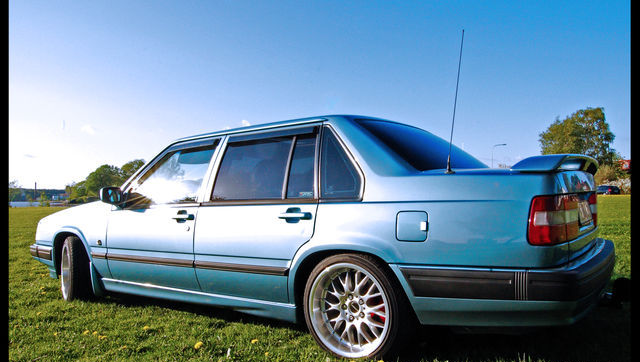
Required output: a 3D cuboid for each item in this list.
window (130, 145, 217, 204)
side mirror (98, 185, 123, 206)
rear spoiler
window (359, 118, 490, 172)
[{"bbox_3d":[-1.074,-0.032,3.509,0.780,0.450,0.050,-3,-24,34],"label":"window"},{"bbox_3d":[-1.558,0.117,3.554,0.120,0.135,0.190,-3,-2,34],"label":"side mirror"},{"bbox_3d":[1.368,-0.083,2.695,0.290,0.105,1.300,-3,-2,34],"label":"rear spoiler"},{"bbox_3d":[0.720,-0.211,3.142,0.708,0.094,1.230,38,20,29],"label":"window"}]

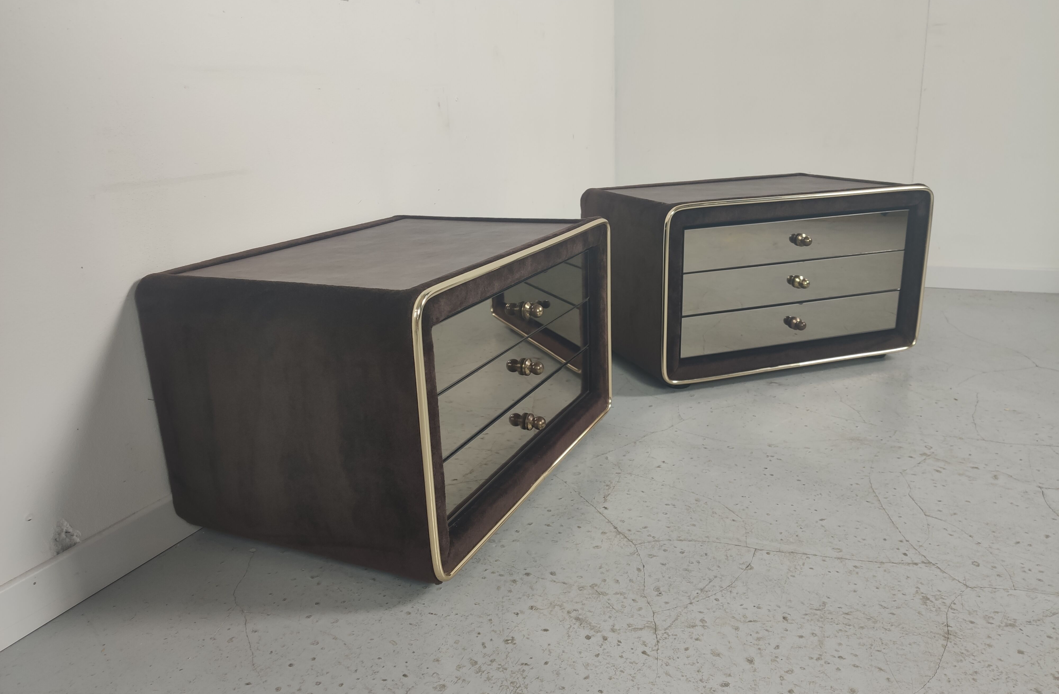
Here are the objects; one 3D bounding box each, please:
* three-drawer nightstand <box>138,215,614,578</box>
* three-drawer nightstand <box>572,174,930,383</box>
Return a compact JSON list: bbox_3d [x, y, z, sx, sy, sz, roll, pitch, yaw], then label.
[{"bbox_3d":[-0.172,0.025,1.238,0.413,0.379,0.625,5,18,24],"label":"three-drawer nightstand"},{"bbox_3d":[0.488,-0.172,1.809,0.625,0.379,0.413,-8,17,-17],"label":"three-drawer nightstand"}]

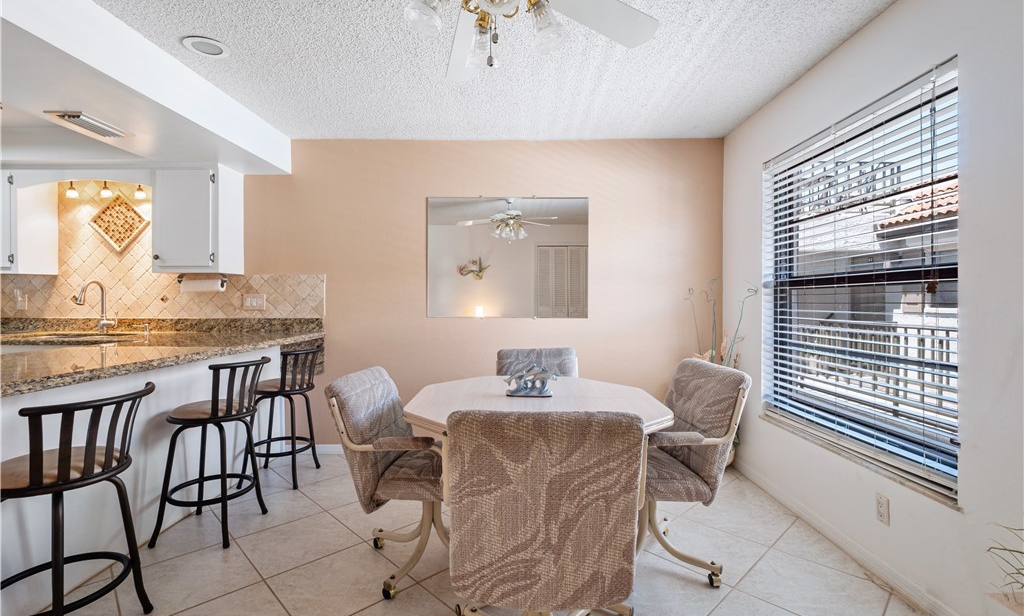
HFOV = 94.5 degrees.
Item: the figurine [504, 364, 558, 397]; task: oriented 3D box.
[{"bbox_3d":[0.092,0.334,2.197,0.250,0.145,0.090,0,1,1],"label":"figurine"}]

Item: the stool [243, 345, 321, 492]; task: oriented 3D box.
[{"bbox_3d":[-1.516,0.684,3.130,0.460,0.885,0.420,0,1,14],"label":"stool"}]

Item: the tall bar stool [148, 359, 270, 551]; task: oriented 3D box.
[{"bbox_3d":[-1.522,0.691,2.415,0.460,0.885,0.420,0,1,15],"label":"tall bar stool"}]

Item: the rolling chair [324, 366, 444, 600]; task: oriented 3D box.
[{"bbox_3d":[-0.406,0.698,2.088,0.620,0.890,0.570,0,1,4],"label":"rolling chair"}]

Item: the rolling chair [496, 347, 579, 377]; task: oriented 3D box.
[{"bbox_3d":[0.178,0.695,2.714,0.570,0.890,0.620,0,1,-5],"label":"rolling chair"}]

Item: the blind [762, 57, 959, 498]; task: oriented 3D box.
[{"bbox_3d":[1.591,-0.116,2.315,0.060,1.560,1.300,0,1,1],"label":"blind"}]

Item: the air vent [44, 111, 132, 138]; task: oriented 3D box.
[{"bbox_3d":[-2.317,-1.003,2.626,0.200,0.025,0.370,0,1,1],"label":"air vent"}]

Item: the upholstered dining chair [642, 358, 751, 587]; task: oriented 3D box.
[{"bbox_3d":[0.609,0.702,2.108,0.620,0.890,0.570,0,1,-9],"label":"upholstered dining chair"}]

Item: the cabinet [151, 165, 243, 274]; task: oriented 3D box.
[{"bbox_3d":[-2.298,-0.637,3.484,0.470,0.765,0.300,0,1,1],"label":"cabinet"}]

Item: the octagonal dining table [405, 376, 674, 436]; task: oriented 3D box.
[{"bbox_3d":[0.099,0.775,2.136,1.060,0.745,1.200,0,1,1],"label":"octagonal dining table"}]

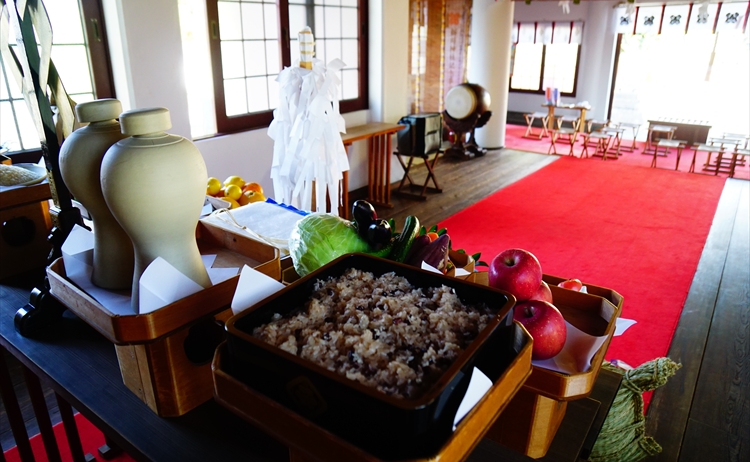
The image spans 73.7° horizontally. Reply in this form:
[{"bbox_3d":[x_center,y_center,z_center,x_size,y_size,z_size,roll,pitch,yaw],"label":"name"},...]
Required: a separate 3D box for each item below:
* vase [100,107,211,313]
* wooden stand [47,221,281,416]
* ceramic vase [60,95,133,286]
[{"bbox_3d":[-0.330,-0.036,0.776,0.149,0.298,0.149,15,26,34],"label":"vase"},{"bbox_3d":[-0.359,0.163,0.917,0.306,0.243,0.306,16,27,36],"label":"wooden stand"},{"bbox_3d":[-0.437,-0.064,0.848,0.148,0.298,0.148,15,26,34],"label":"ceramic vase"}]

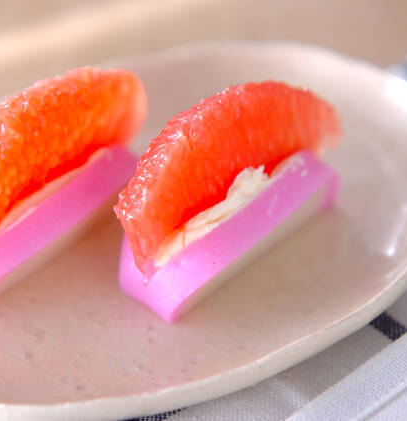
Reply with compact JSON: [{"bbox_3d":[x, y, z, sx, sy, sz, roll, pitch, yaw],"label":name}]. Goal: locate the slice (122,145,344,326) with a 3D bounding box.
[{"bbox_3d":[0.007,0.003,0.557,0.017,0.015,0.058,31,49,32],"label":"slice"}]

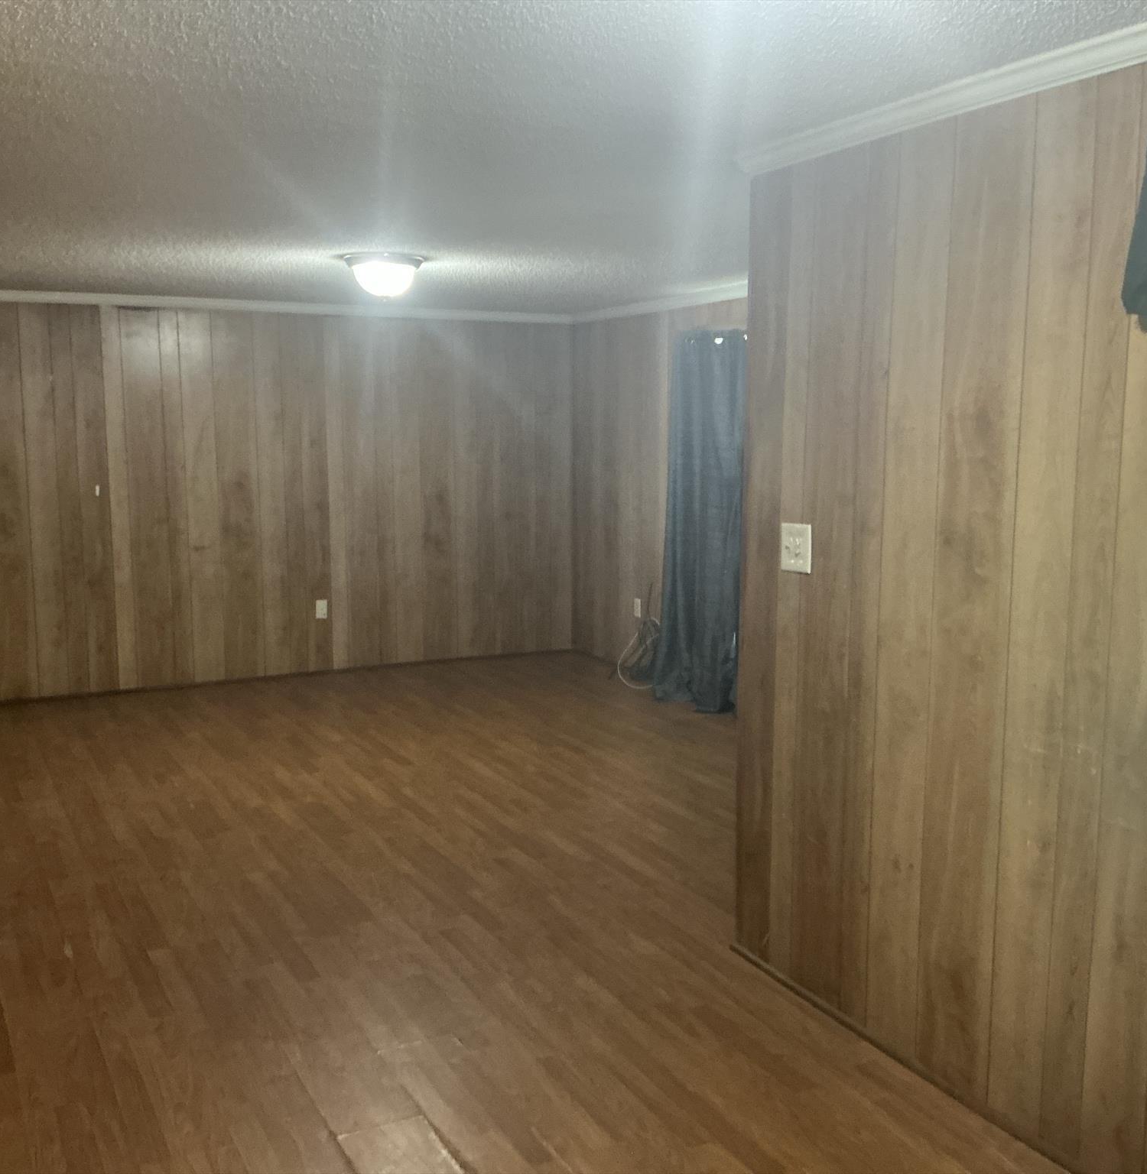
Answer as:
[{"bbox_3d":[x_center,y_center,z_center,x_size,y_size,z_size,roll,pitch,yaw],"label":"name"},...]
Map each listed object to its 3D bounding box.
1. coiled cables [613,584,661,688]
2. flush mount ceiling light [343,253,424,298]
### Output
[{"bbox_3d":[0.363,0.264,7.317,0.170,0.550,0.340,-4,9,-27],"label":"coiled cables"},{"bbox_3d":[-0.793,-1.296,5.327,0.335,0.155,0.335,-4,8,-27],"label":"flush mount ceiling light"}]

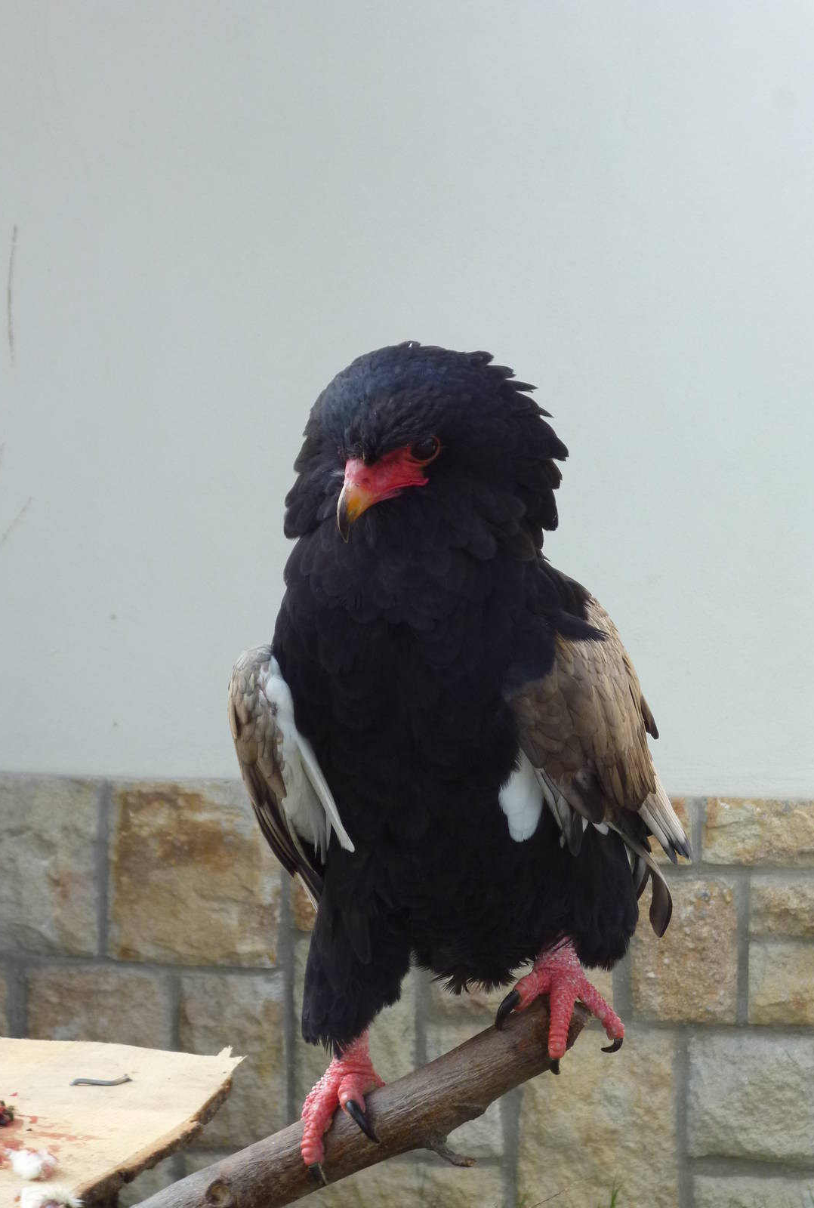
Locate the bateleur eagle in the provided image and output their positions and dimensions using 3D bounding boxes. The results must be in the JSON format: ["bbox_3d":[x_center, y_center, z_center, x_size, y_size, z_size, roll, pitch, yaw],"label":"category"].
[{"bbox_3d":[0.036,0.100,2.020,0.280,0.535,0.290,3,10,20],"label":"bateleur eagle"}]

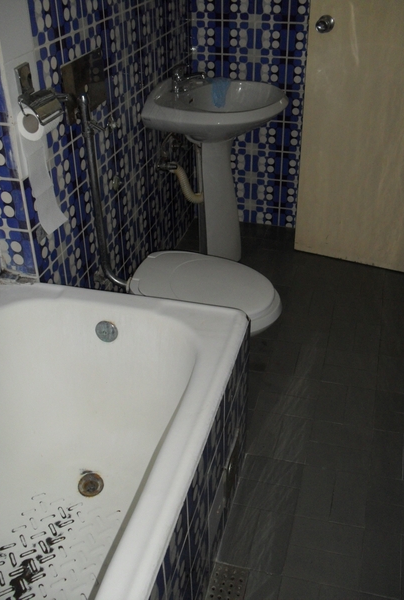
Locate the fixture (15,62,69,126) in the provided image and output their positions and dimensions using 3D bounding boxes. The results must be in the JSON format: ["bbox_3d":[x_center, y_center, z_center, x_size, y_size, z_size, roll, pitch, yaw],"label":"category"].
[{"bbox_3d":[-0.400,-0.517,1.502,0.085,0.128,0.140,9,35,13],"label":"fixture"}]

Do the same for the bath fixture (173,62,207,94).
[{"bbox_3d":[-0.050,-0.891,2.444,0.137,0.118,0.050,9,35,13],"label":"bath fixture"}]

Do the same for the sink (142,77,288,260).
[{"bbox_3d":[0.081,-0.485,2.632,0.525,0.787,0.560,9,35,13],"label":"sink"}]

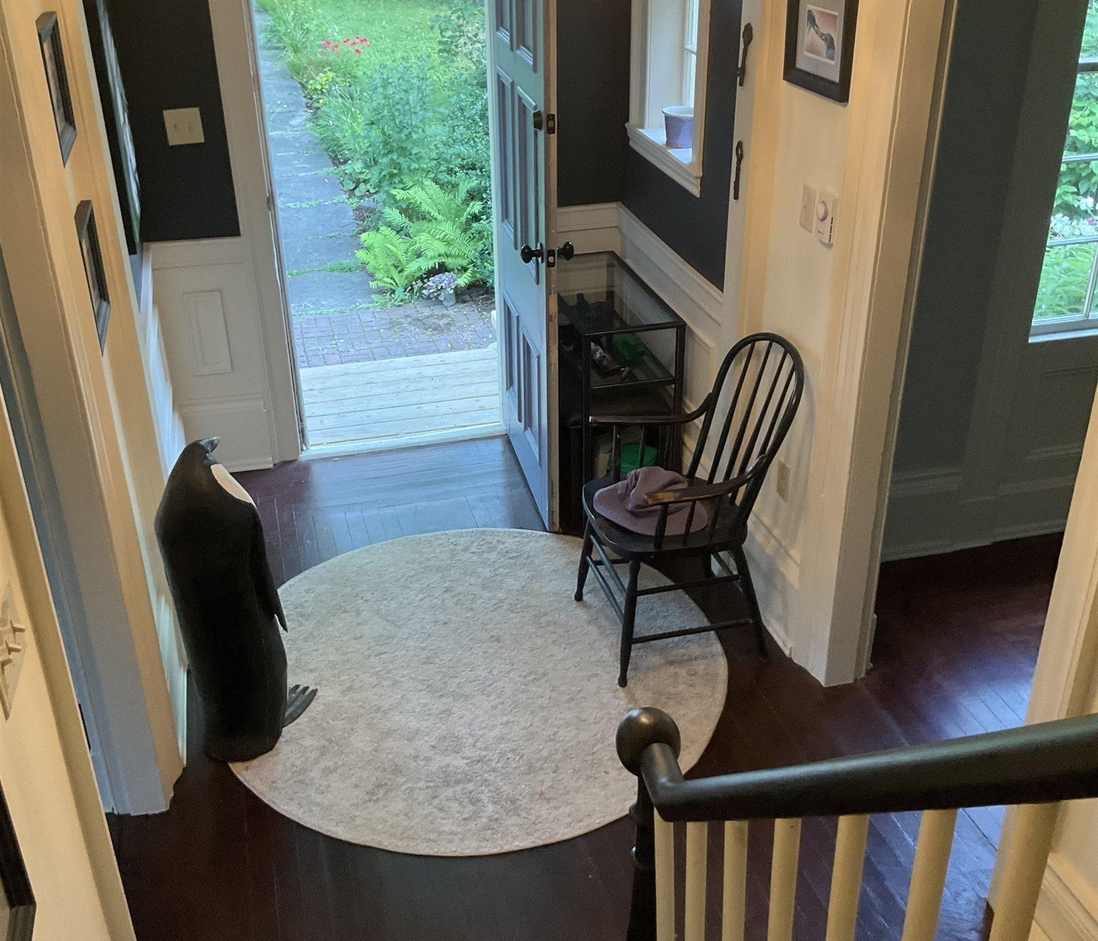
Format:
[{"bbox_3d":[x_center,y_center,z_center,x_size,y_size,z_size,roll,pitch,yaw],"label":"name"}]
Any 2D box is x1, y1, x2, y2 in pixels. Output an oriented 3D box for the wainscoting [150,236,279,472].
[{"bbox_3d":[-1.239,-0.395,4.528,0.330,0.920,0.035,-8,29,-13],"label":"wainscoting"}]

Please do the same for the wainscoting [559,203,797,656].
[{"bbox_3d":[0.503,-0.232,4.178,0.050,0.920,1.690,-8,29,-13],"label":"wainscoting"}]

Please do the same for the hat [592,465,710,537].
[{"bbox_3d":[0.306,0.059,3.517,0.310,0.130,0.310,-1,28,0],"label":"hat"}]

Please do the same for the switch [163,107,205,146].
[{"bbox_3d":[-1.231,-1.161,4.138,0.116,0.116,0.012,-8,29,-13],"label":"switch"}]

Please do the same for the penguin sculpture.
[{"bbox_3d":[-0.827,0.307,3.238,0.280,0.900,0.360,15,32,26],"label":"penguin sculpture"}]

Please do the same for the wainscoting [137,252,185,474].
[{"bbox_3d":[-1.276,-0.145,4.066,0.040,0.920,1.000,-8,29,-13],"label":"wainscoting"}]

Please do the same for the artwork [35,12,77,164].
[{"bbox_3d":[-1.037,-0.800,2.576,0.027,0.260,0.360,-8,29,-13],"label":"artwork"}]

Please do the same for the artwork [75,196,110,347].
[{"bbox_3d":[-1.031,-0.434,2.774,0.027,0.260,0.360,-8,29,-13],"label":"artwork"}]

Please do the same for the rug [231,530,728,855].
[{"bbox_3d":[-0.225,0.569,3.673,1.525,0.010,1.525,-1,28,0],"label":"rug"}]

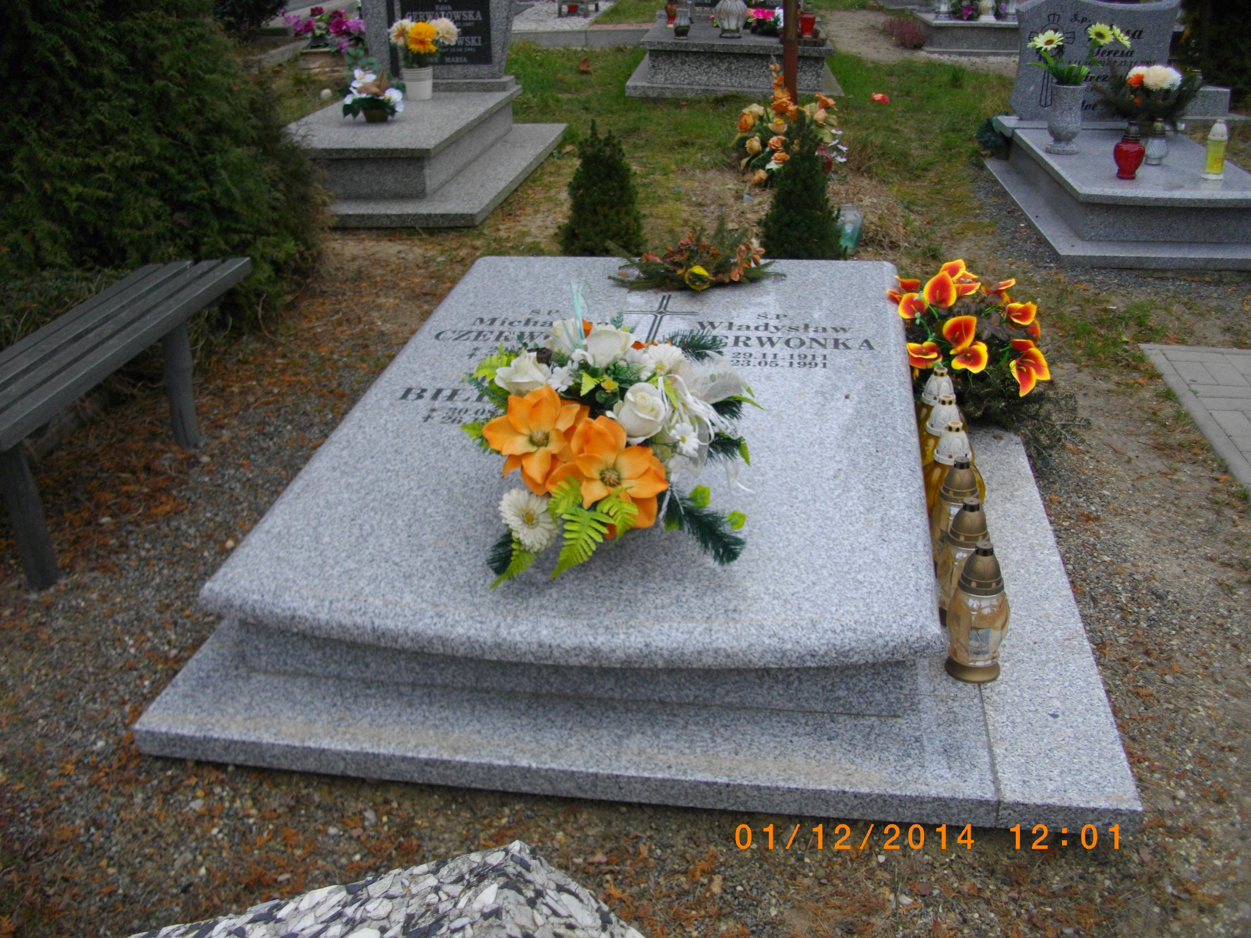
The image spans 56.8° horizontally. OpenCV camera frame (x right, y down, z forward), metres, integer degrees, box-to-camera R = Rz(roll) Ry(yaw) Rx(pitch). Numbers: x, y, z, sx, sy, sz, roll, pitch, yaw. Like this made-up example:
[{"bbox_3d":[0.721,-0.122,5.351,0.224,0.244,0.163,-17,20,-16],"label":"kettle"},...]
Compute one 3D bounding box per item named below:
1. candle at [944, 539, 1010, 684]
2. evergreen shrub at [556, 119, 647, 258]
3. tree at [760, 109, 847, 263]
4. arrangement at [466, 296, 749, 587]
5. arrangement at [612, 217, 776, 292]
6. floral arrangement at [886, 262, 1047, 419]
[{"bbox_3d":[0.654,0.256,2.137,0.113,0.288,0.113,2,28,9],"label":"candle"},{"bbox_3d":[-0.103,-1.018,4.396,0.333,0.591,0.333,2,28,9],"label":"evergreen shrub"},{"bbox_3d":[0.664,-0.999,4.272,0.322,0.616,0.322,2,28,9],"label":"tree"},{"bbox_3d":[-0.025,-0.086,2.342,0.567,0.371,0.567,2,28,9],"label":"arrangement"},{"bbox_3d":[0.217,-0.713,3.684,0.518,0.196,0.329,2,28,9],"label":"arrangement"},{"bbox_3d":[0.940,-0.354,3.155,0.434,0.385,0.378,2,28,9],"label":"floral arrangement"}]

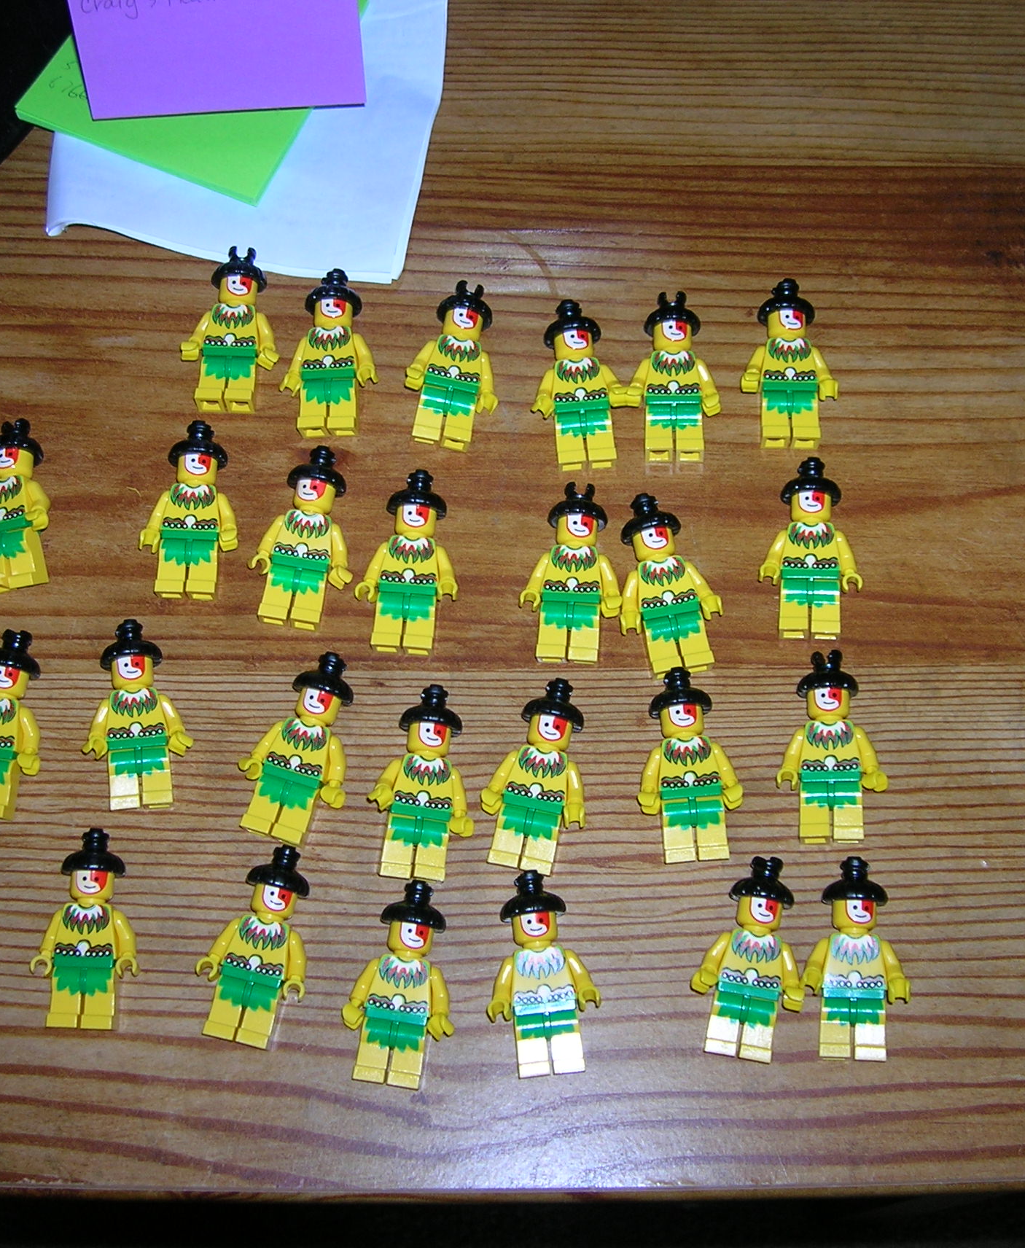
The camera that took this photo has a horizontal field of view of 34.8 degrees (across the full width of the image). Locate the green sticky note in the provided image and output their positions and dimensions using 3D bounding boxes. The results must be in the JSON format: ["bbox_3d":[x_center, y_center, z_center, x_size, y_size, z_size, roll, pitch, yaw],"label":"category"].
[{"bbox_3d":[-0.091,-0.166,0.475,0.076,0.004,0.076,23,74,9],"label":"green sticky note"}]

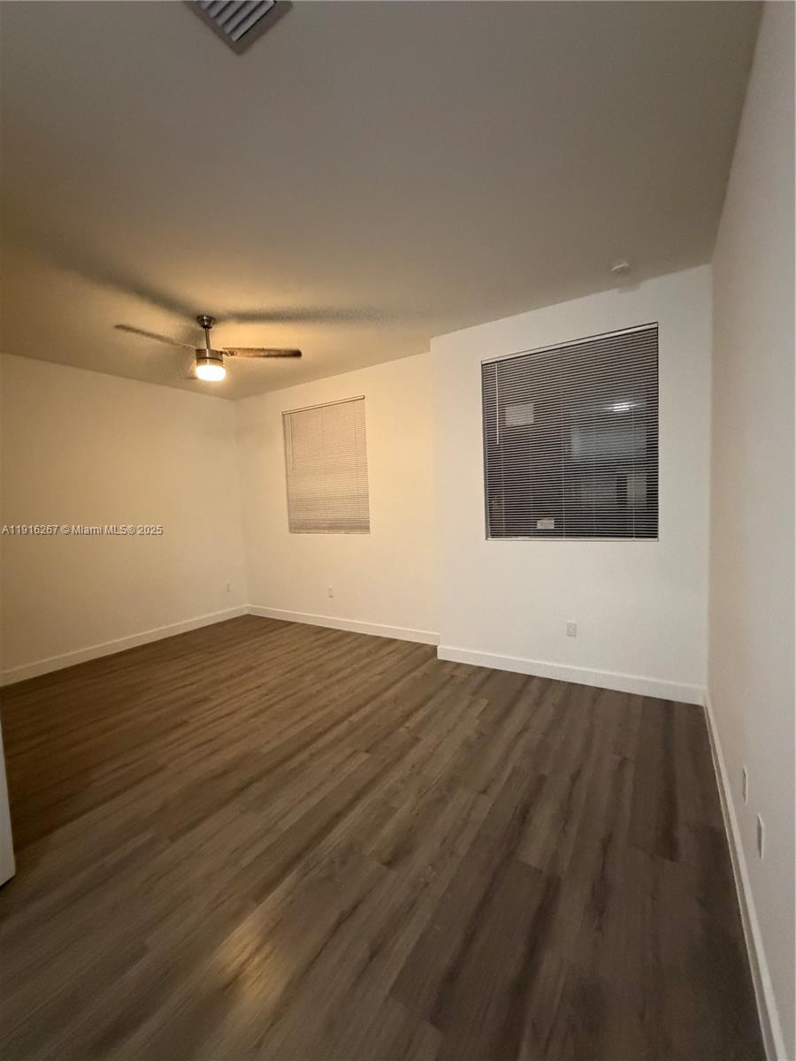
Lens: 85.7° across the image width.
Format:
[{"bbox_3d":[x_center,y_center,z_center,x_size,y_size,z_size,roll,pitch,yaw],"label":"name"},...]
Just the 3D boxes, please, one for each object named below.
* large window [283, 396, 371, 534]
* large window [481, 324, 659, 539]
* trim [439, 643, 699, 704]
[{"bbox_3d":[-0.800,-0.671,4.785,1.186,1.417,0.040,0,4,32],"label":"large window"},{"bbox_3d":[1.216,-0.633,3.152,1.191,1.420,0.040,0,4,32],"label":"large window"},{"bbox_3d":[1.180,1.077,3.293,1.928,0.127,0.017,0,4,32],"label":"trim"}]

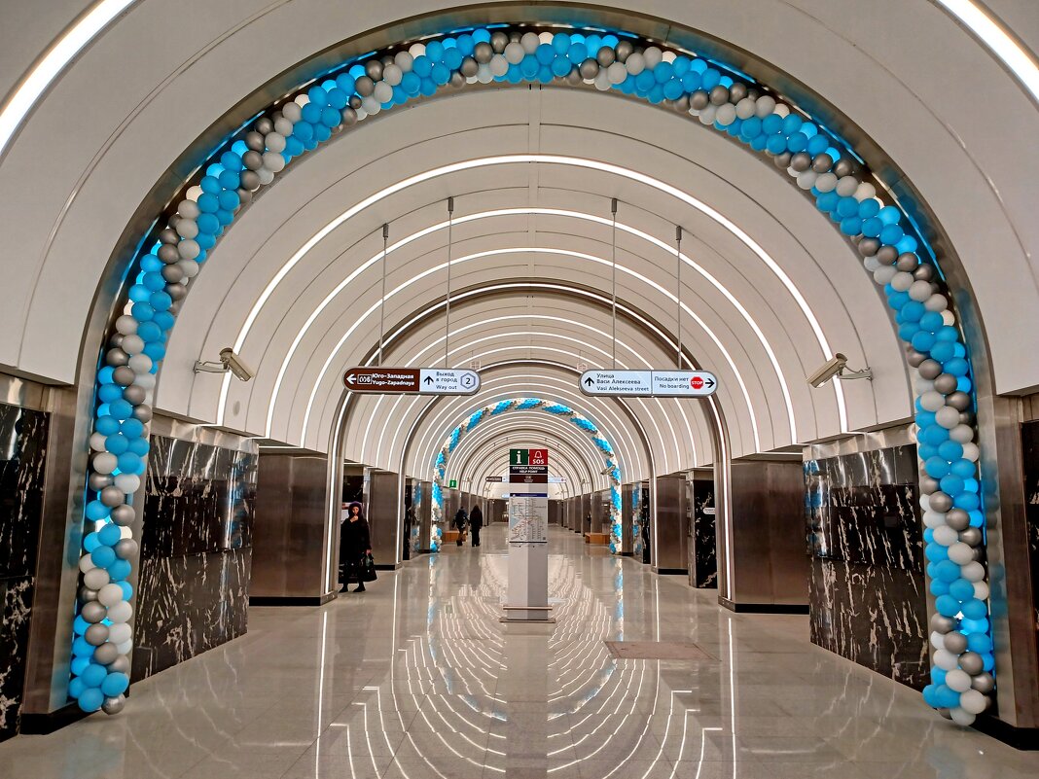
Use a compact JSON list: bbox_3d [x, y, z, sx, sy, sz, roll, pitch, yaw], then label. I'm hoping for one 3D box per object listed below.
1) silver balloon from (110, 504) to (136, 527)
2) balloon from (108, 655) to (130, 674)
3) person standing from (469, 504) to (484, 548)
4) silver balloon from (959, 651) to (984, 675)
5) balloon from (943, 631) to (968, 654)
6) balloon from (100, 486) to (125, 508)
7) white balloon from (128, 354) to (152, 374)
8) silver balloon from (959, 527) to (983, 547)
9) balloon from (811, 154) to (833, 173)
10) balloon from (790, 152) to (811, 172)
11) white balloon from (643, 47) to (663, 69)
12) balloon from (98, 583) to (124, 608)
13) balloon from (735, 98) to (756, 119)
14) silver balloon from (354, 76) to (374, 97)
[{"bbox_3d":[-3.147,1.001,6.203,0.170,0.170,0.170,0,-9,0],"label":"silver balloon"},{"bbox_3d":[-3.118,2.137,6.074,0.157,0.157,0.165,1,-9,0],"label":"balloon"},{"bbox_3d":[-1.788,5.685,32.579,0.500,1.700,0.380,1,-9,0],"label":"person standing"},{"bbox_3d":[3.426,2.082,5.923,0.173,0.173,0.173,1,-9,0],"label":"silver balloon"},{"bbox_3d":[3.315,1.927,5.947,0.173,0.173,0.173,1,-9,0],"label":"balloon"},{"bbox_3d":[-3.243,0.857,6.225,0.175,0.178,0.175,1,-9,0],"label":"balloon"},{"bbox_3d":[-3.109,-0.208,6.403,0.177,0.173,0.182,1,-9,0],"label":"white balloon"},{"bbox_3d":[3.576,1.172,6.187,0.170,0.166,0.175,1,-9,1],"label":"silver balloon"},{"bbox_3d":[2.586,-1.929,6.656,0.177,0.173,0.182,1,-9,0],"label":"balloon"},{"bbox_3d":[2.359,-1.907,6.536,0.173,0.173,0.173,1,-9,0],"label":"balloon"},{"bbox_3d":[1.158,-2.884,6.795,0.176,0.181,0.186,1,-9,1],"label":"white balloon"},{"bbox_3d":[-3.183,1.606,6.076,0.176,0.179,0.185,1,-9,1],"label":"balloon"},{"bbox_3d":[1.935,-2.396,6.661,0.168,0.168,0.176,1,-9,0],"label":"balloon"},{"bbox_3d":[-1.345,-2.627,6.764,0.175,0.178,0.175,1,-9,0],"label":"silver balloon"}]

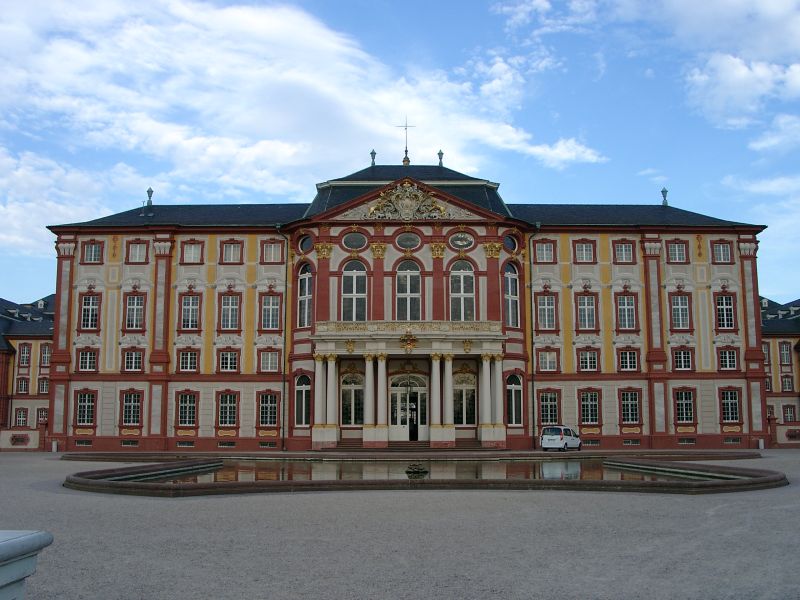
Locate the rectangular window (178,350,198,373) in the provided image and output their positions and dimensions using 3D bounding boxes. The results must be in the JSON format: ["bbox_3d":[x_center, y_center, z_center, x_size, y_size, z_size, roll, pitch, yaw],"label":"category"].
[{"bbox_3d":[-17.312,5.073,64.371,1.500,1.660,0.250,0,-8,0],"label":"rectangular window"}]

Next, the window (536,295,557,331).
[{"bbox_3d":[11.579,1.008,61.918,1.398,2.755,0.250,0,-8,-1],"label":"window"}]

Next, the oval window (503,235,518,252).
[{"bbox_3d":[8.655,-4.426,61.545,1.750,1.439,0.250,7,-11,-40],"label":"oval window"}]

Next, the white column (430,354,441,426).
[{"bbox_3d":[2.607,6.475,56.587,0.721,5.203,0.721,0,-8,-1],"label":"white column"}]

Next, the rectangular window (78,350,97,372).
[{"bbox_3d":[-24.472,4.824,61.605,1.269,1.604,0.250,0,-7,-1],"label":"rectangular window"}]

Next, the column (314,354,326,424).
[{"bbox_3d":[-5.783,6.456,56.877,0.723,5.092,0.723,0,-7,-1],"label":"column"}]

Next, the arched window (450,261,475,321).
[{"bbox_3d":[4.779,-0.575,59.940,1.901,4.992,0.250,0,-8,-1],"label":"arched window"}]

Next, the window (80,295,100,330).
[{"bbox_3d":[-25.461,1.053,64.657,1.490,2.850,0.250,0,-8,0],"label":"window"}]

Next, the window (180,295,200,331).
[{"bbox_3d":[-16.356,0.999,61.584,1.406,2.685,0.250,0,-8,-1],"label":"window"}]

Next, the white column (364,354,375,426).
[{"bbox_3d":[-2.158,6.469,56.531,0.719,5.198,0.719,0,-8,-1],"label":"white column"}]

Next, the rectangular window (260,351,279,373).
[{"bbox_3d":[-10.405,4.926,62.751,1.433,1.659,0.200,0,-8,-1],"label":"rectangular window"}]

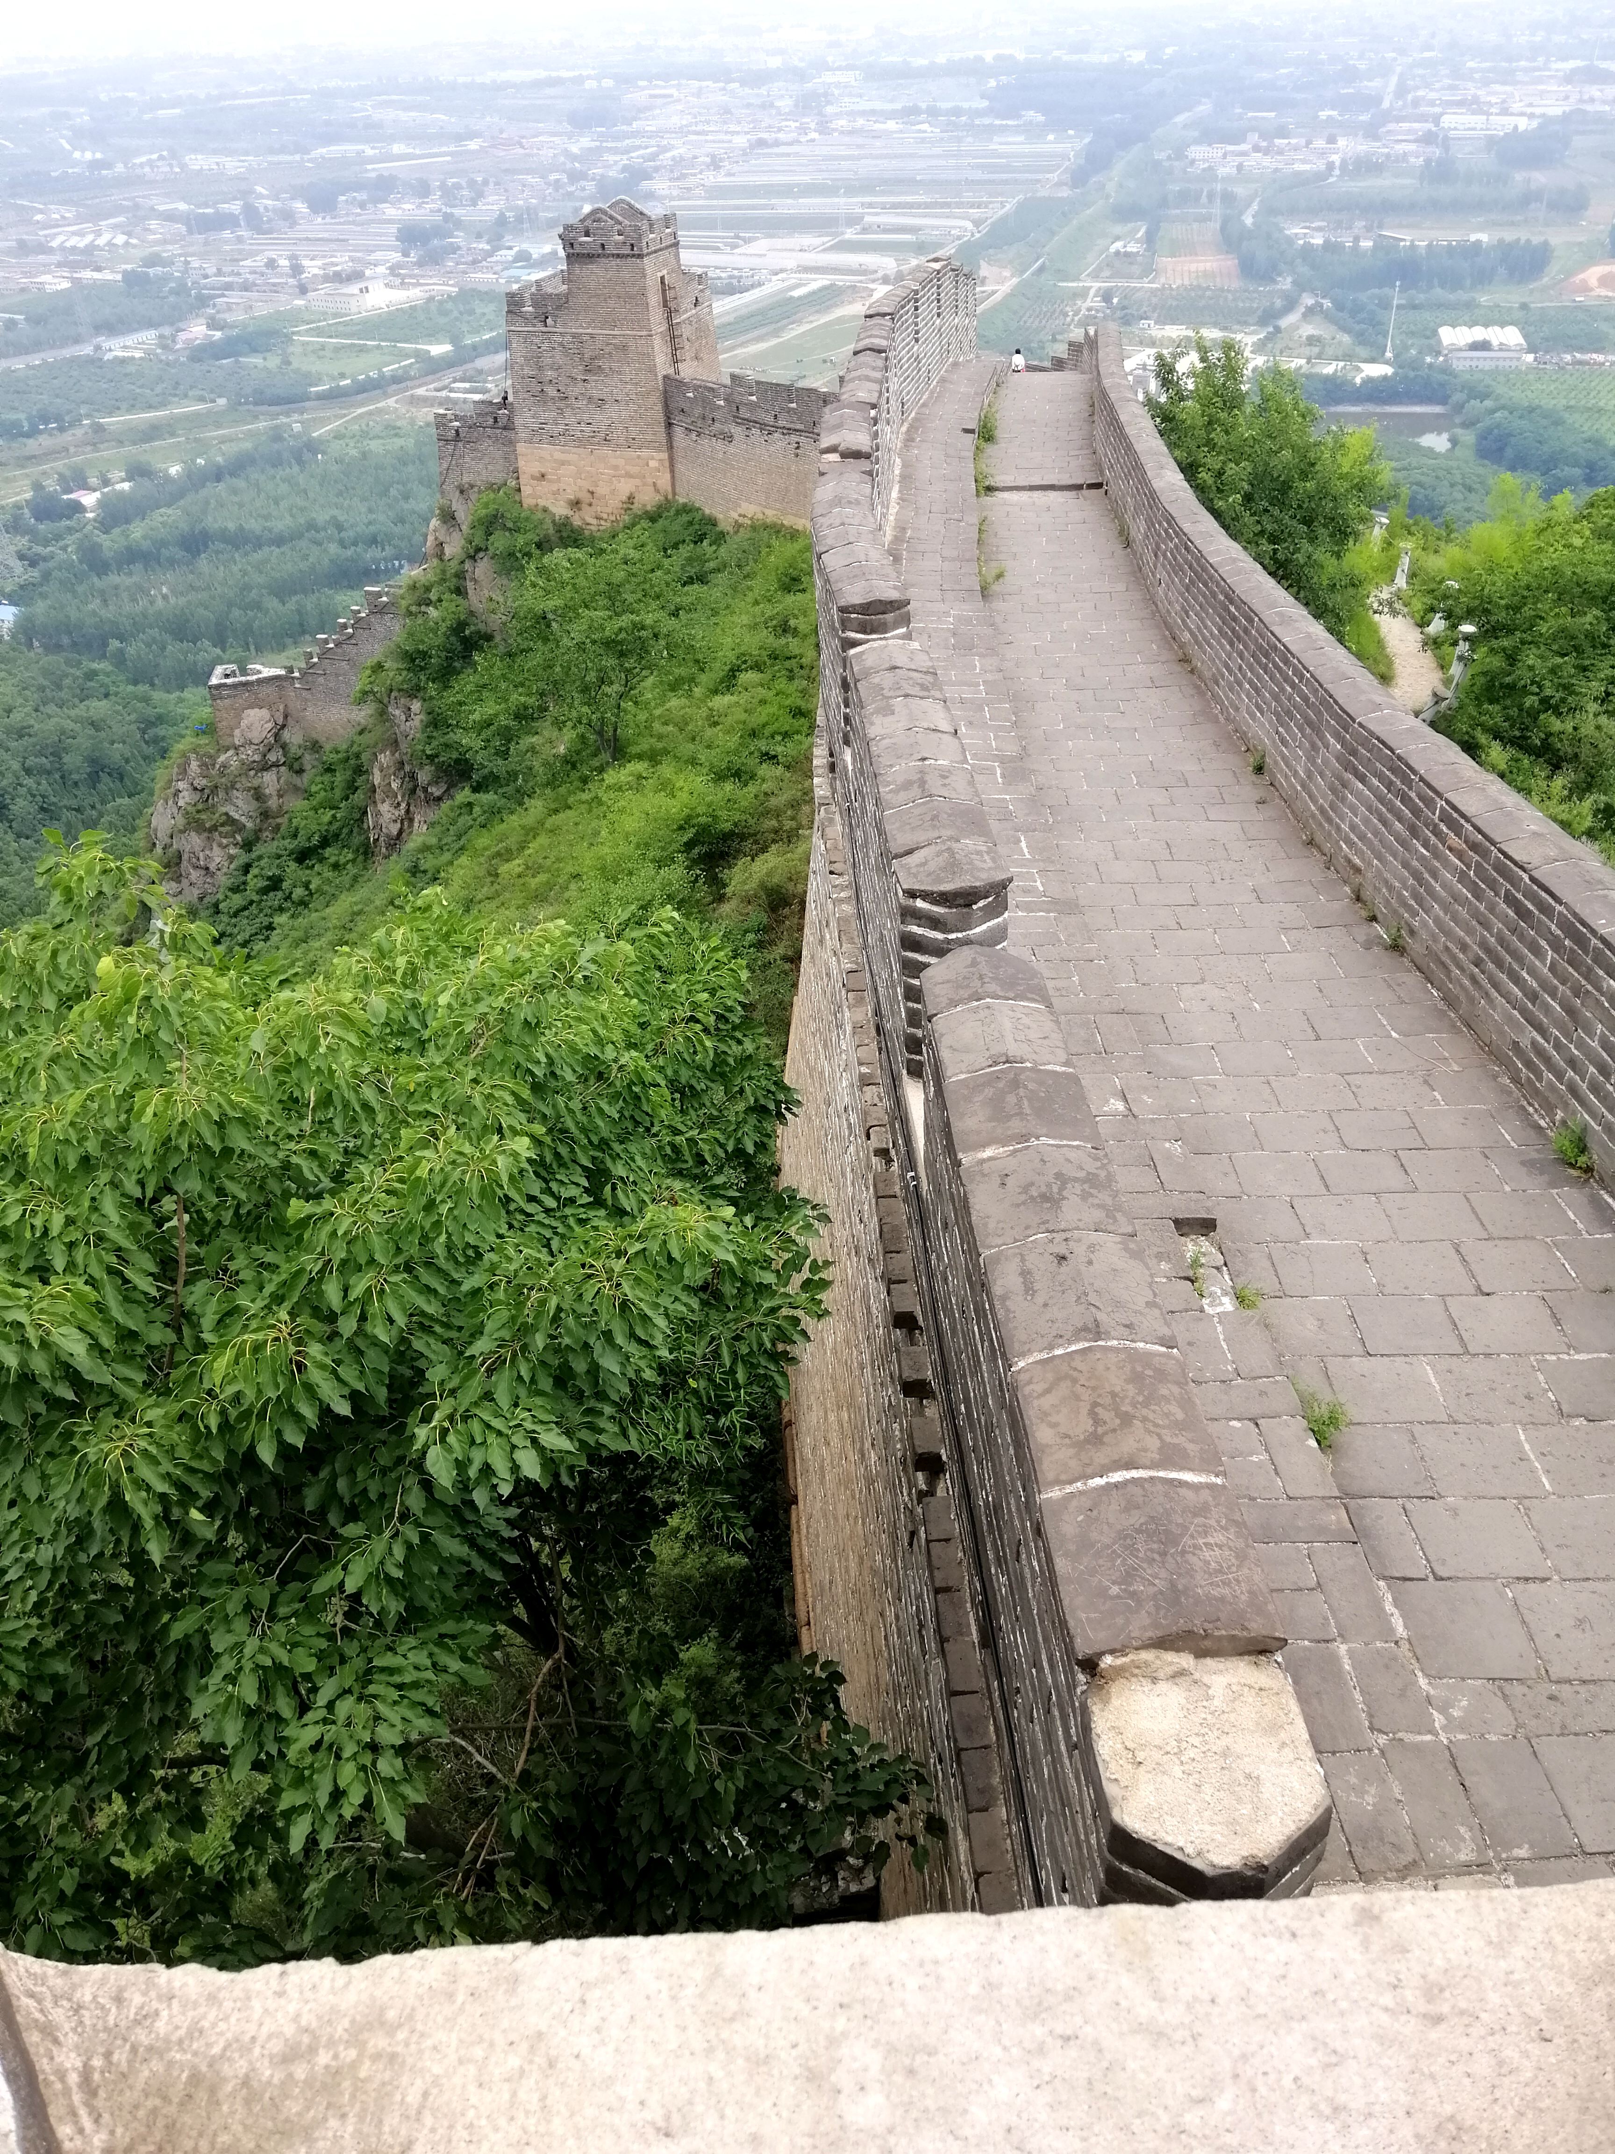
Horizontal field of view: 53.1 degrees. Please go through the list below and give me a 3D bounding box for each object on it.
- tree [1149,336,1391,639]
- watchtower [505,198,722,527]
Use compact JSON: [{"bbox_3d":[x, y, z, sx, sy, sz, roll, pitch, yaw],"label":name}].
[{"bbox_3d":[7.540,-9.280,26.300,3.700,4.900,3.600,7,36,15],"label":"tree"},{"bbox_3d":[-11.000,-41.100,92.000,9.000,15.800,9.000,11,37,20],"label":"watchtower"}]

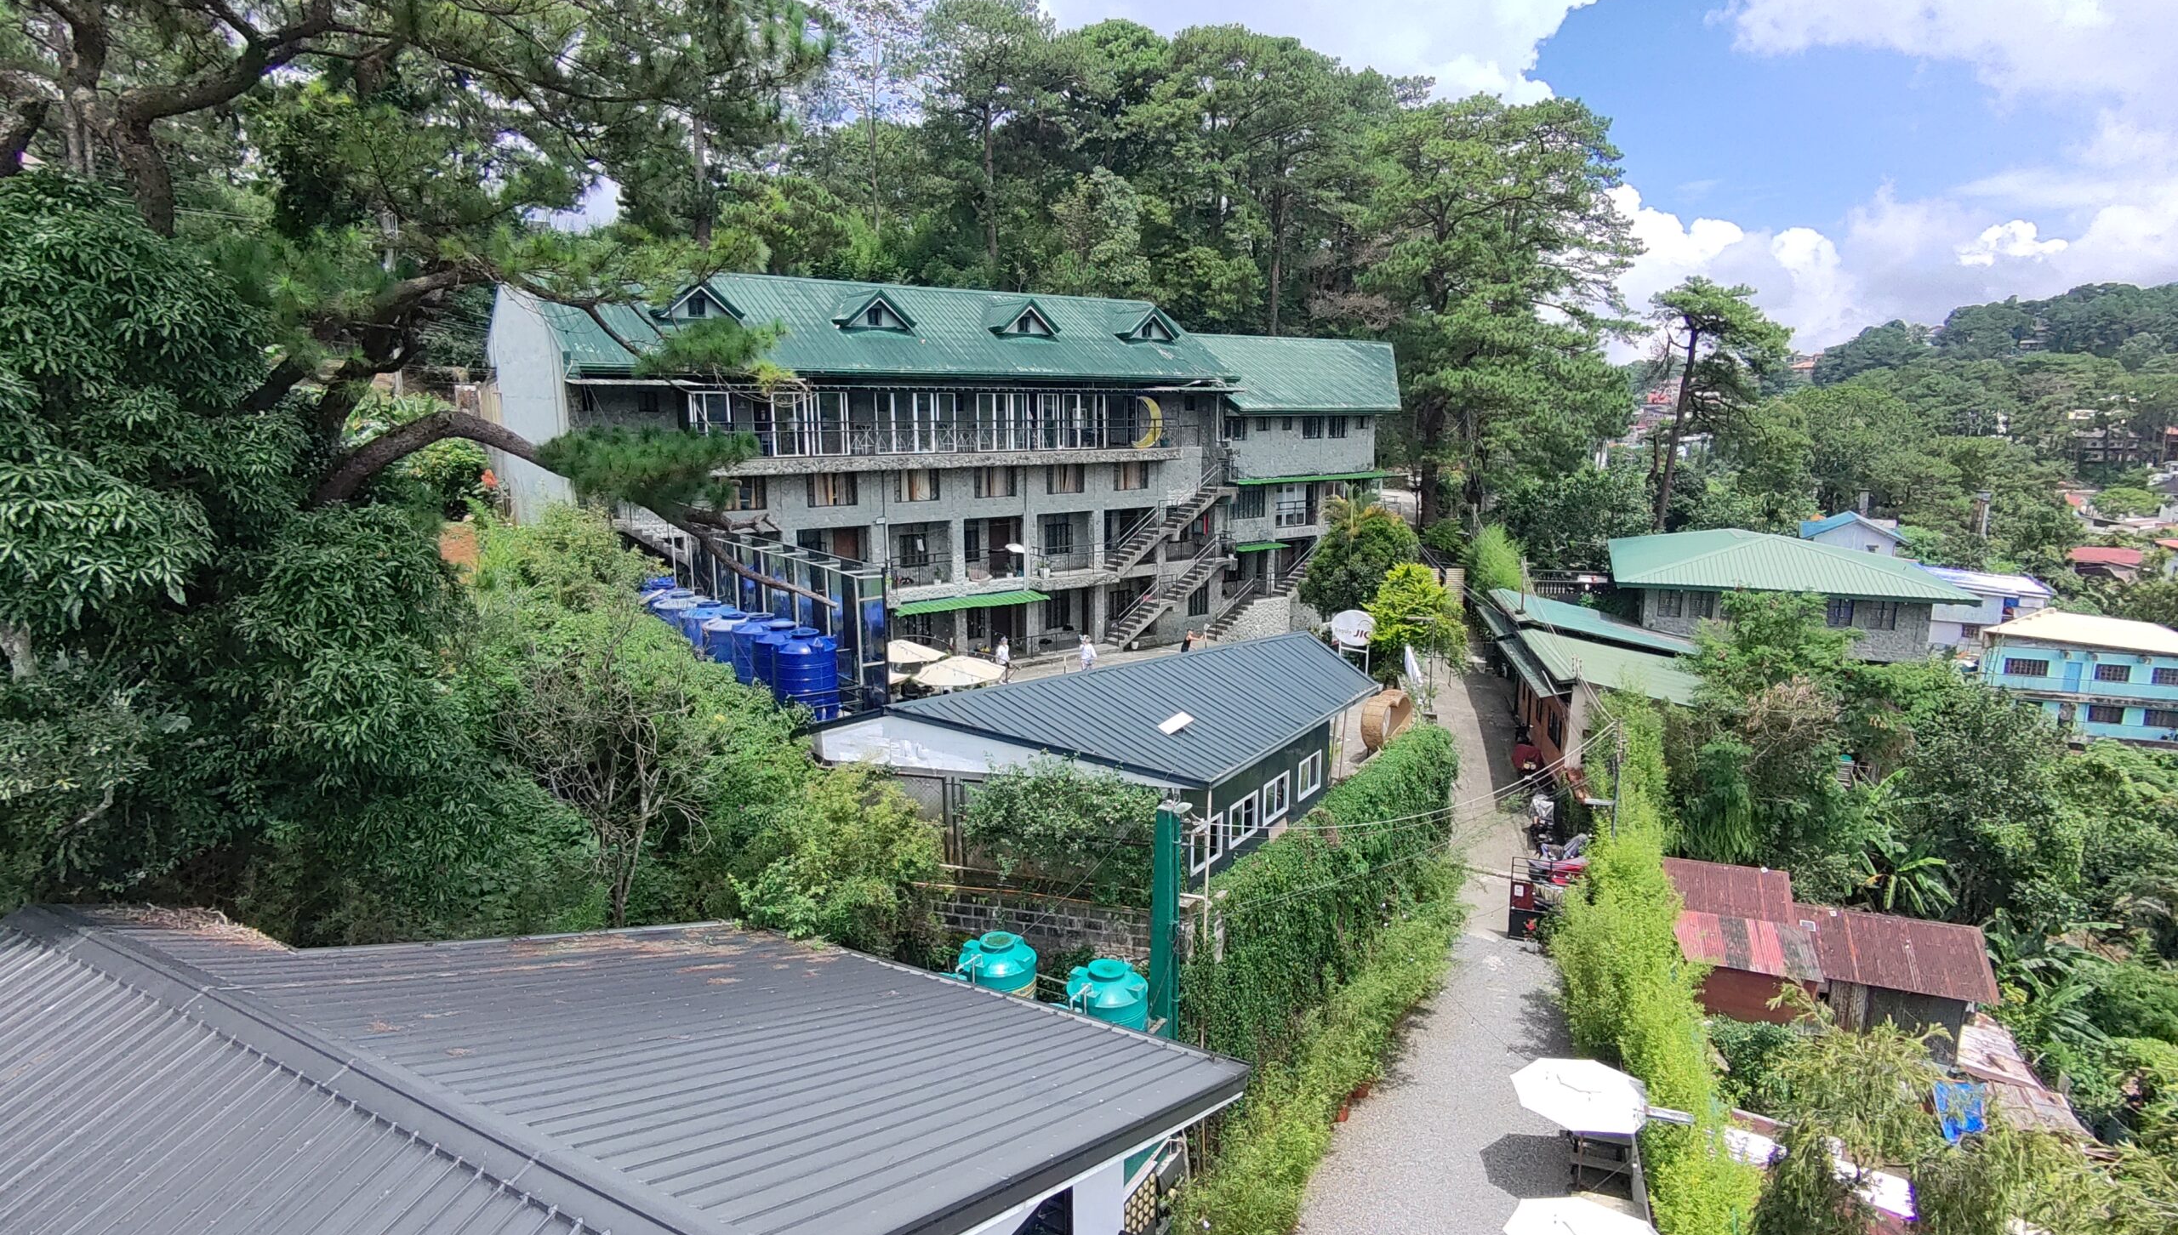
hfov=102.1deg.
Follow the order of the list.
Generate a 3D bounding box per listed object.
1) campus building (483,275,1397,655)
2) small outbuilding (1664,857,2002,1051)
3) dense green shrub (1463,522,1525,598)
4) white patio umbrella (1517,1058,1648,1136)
[{"bbox_3d":[-3.344,-6.619,38.215,35.000,13.500,11.600,-7,15,-27],"label":"campus building"},{"bbox_3d":[19.113,8.806,23.200,6.500,3.500,3.300,2,10,16],"label":"small outbuilding"},{"bbox_3d":[21.192,-2.888,46.000,2.800,3.800,2.600,-1,10,0],"label":"dense green shrub"},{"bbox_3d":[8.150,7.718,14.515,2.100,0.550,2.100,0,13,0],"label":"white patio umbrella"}]

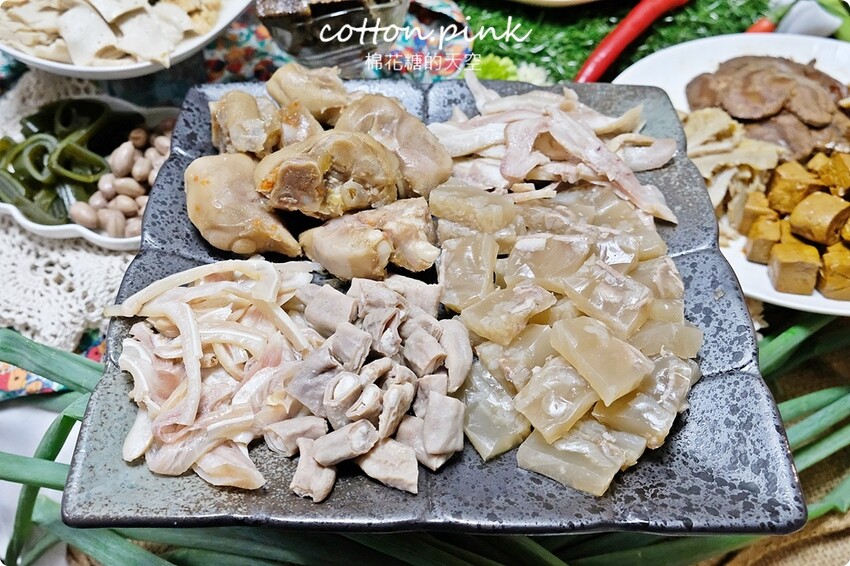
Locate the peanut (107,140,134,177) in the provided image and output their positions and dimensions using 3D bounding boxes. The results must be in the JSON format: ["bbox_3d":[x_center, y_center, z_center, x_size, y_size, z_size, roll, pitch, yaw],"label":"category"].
[{"bbox_3d":[-0.164,-0.067,0.408,0.012,0.011,0.021,16,68,12],"label":"peanut"}]

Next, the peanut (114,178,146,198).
[{"bbox_3d":[-0.157,-0.051,0.400,0.019,0.010,0.010,16,54,12],"label":"peanut"}]

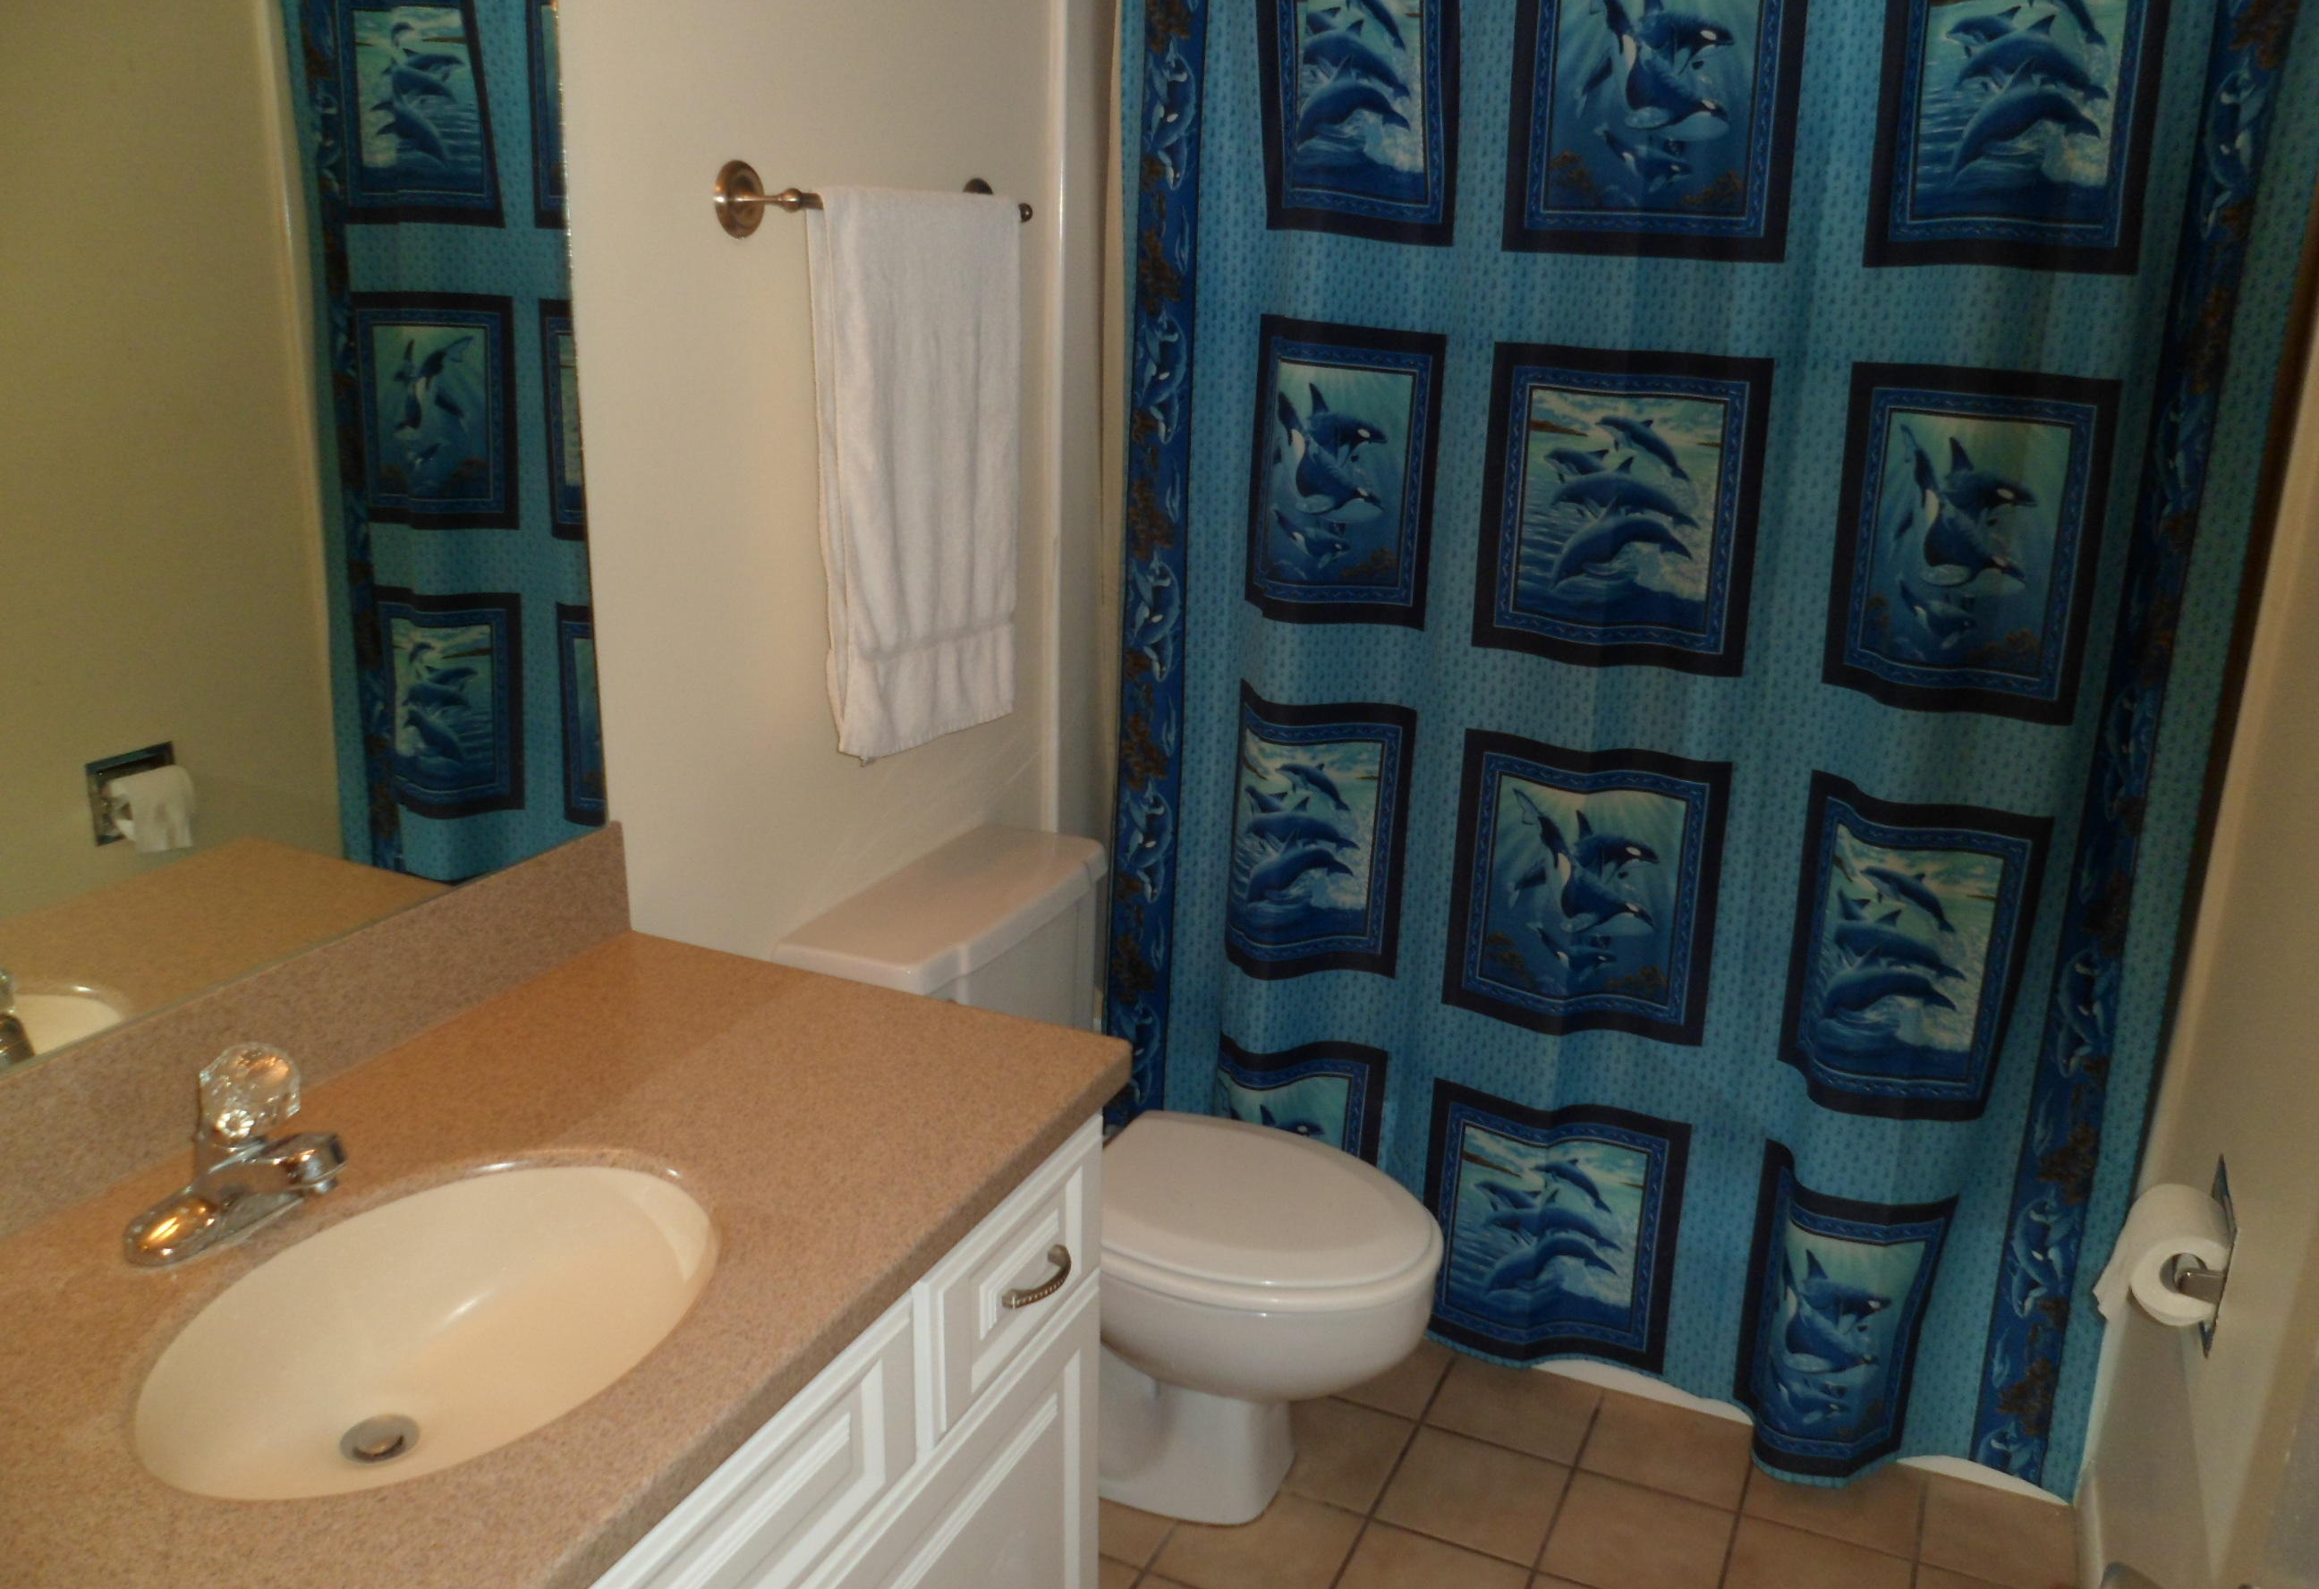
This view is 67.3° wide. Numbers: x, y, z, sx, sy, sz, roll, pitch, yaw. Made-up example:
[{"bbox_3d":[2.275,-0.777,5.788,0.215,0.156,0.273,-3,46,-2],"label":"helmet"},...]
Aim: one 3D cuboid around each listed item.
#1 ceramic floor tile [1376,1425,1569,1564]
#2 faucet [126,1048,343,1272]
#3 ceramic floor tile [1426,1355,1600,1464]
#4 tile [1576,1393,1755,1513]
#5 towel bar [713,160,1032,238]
[{"bbox_3d":[0.398,0.880,2.185,0.203,0.010,0.203,9,19,24],"label":"ceramic floor tile"},{"bbox_3d":[-0.596,0.232,1.169,0.145,0.132,0.153,9,19,24],"label":"faucet"},{"bbox_3d":[0.485,0.828,2.362,0.203,0.010,0.193,9,19,24],"label":"ceramic floor tile"},{"bbox_3d":[0.671,0.856,2.281,0.203,0.010,0.193,9,19,24],"label":"tile"},{"bbox_3d":[-0.283,-0.639,1.893,0.083,0.074,0.530,9,19,24],"label":"towel bar"}]

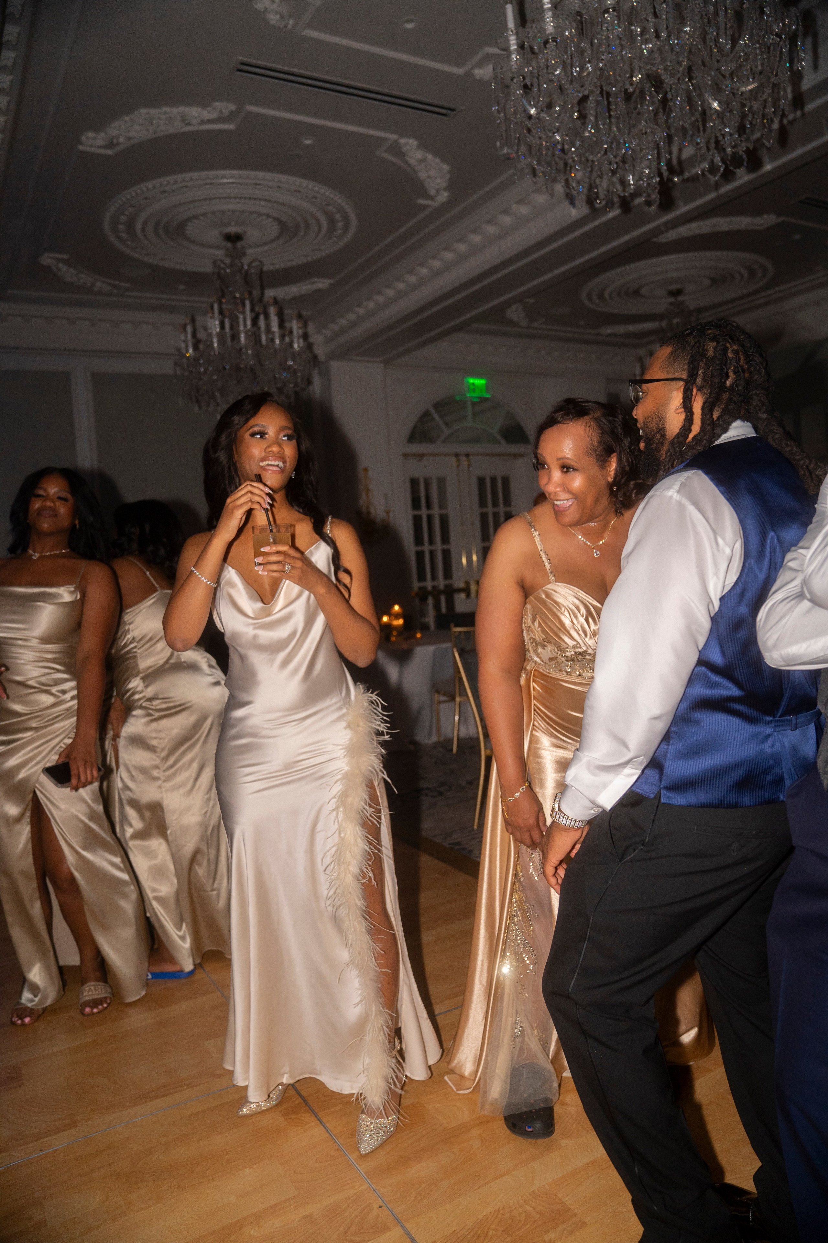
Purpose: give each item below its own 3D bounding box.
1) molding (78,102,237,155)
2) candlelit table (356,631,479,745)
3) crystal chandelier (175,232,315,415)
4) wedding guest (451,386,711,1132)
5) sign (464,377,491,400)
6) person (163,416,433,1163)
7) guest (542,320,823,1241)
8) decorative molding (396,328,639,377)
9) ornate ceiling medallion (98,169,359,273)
[{"bbox_3d":[-1.396,-2.633,4.659,1.003,0.070,0.353,-3,5,15],"label":"molding"},{"bbox_3d":[0.013,0.501,6.894,1.500,0.760,1.500,-7,5,-29],"label":"candlelit table"},{"bbox_3d":[-1.262,-2.123,6.207,1.014,1.344,1.014,-7,5,-29],"label":"crystal chandelier"},{"bbox_3d":[0.385,0.338,2.197,0.660,1.740,0.480,-4,5,5],"label":"wedding guest"},{"bbox_3d":[0.739,-2.738,10.097,0.310,0.210,0.060,-7,5,-29],"label":"sign"},{"bbox_3d":[-0.301,0.349,2.163,0.600,1.820,0.460,-4,5,2],"label":"person"},{"bbox_3d":[0.569,0.324,1.775,0.560,1.810,0.550,-8,6,-43],"label":"guest"},{"bbox_3d":[1.368,-3.167,10.336,3.485,0.301,0.300,-7,5,-29],"label":"decorative molding"},{"bbox_3d":[-1.315,-2.748,6.135,1.794,0.090,1.794,-7,5,-29],"label":"ornate ceiling medallion"}]

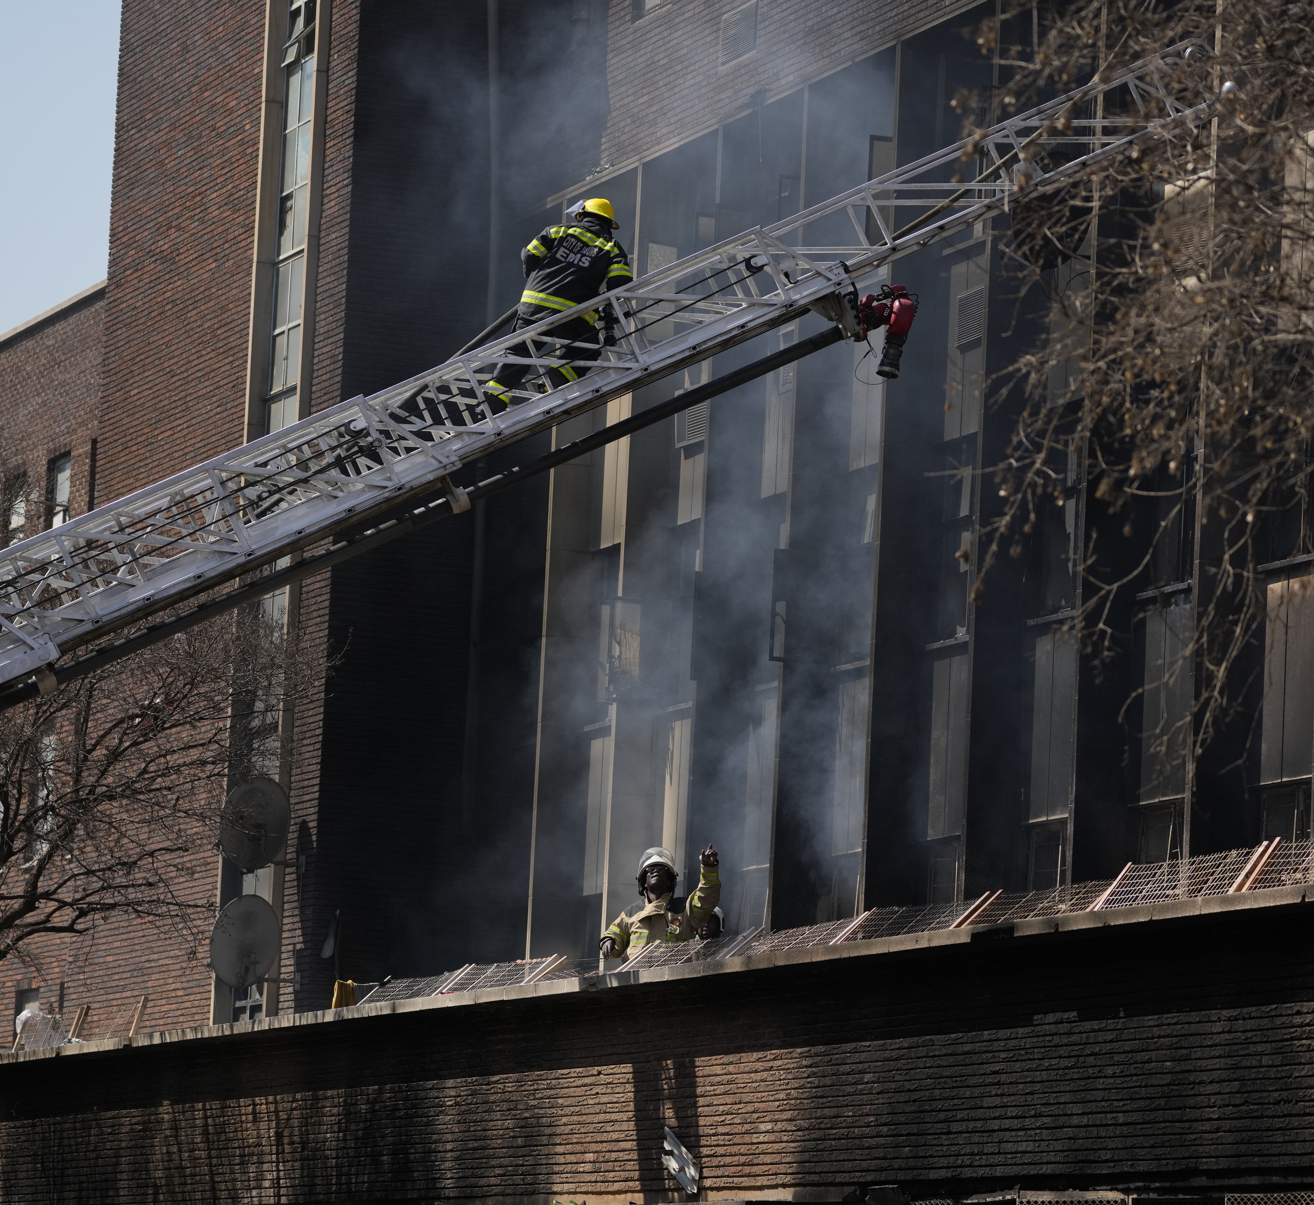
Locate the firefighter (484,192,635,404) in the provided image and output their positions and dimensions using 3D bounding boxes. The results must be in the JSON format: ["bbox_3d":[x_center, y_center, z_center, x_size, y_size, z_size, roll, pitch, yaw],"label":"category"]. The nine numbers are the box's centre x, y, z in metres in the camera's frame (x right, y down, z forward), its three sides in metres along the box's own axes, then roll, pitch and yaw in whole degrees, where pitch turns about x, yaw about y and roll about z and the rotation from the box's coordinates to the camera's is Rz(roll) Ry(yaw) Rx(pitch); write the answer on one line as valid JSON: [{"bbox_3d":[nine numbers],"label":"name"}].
[{"bbox_3d":[-0.646,-1.917,40.500,0.920,1.420,0.650,2,-7,7],"label":"firefighter"}]

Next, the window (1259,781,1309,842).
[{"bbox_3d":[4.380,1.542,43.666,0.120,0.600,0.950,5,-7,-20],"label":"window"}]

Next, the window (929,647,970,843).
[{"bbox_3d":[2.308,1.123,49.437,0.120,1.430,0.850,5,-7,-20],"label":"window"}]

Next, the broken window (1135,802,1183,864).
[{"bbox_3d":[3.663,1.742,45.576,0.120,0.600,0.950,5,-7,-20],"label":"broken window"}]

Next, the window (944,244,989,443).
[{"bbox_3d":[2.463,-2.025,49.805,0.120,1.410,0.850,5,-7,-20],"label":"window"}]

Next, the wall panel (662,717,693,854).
[{"bbox_3d":[0.218,1.627,53.488,0.060,1.300,0.720,5,-8,-20],"label":"wall panel"}]

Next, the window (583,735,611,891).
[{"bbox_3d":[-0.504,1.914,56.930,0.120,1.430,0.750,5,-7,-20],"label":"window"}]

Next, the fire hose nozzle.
[{"bbox_3d":[1.546,-1.813,42.500,0.400,0.600,0.350,11,-12,-10],"label":"fire hose nozzle"}]

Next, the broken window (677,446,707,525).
[{"bbox_3d":[0.309,-1.010,53.909,0.070,0.680,0.680,5,-8,-20],"label":"broken window"}]

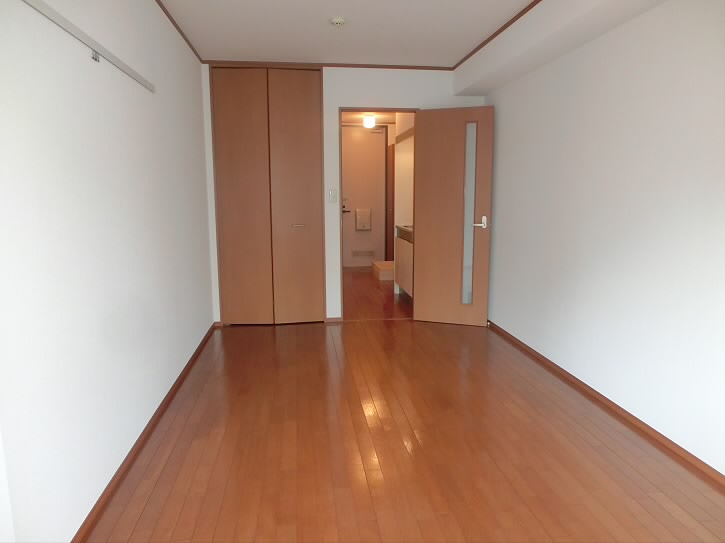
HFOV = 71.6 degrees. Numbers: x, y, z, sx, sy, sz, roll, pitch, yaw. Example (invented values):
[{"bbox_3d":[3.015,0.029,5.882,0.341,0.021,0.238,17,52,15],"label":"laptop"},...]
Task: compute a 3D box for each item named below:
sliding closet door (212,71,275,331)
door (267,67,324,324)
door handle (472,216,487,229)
[{"bbox_3d":[-1.090,-0.651,4.659,0.493,2.336,0.040,-1,8,-3],"label":"sliding closet door"},{"bbox_3d":[-0.611,-0.662,4.715,0.479,2.336,0.040,-2,9,-11],"label":"door"},{"bbox_3d":[1.070,-0.445,4.576,0.123,0.114,0.060,3,9,18],"label":"door handle"}]

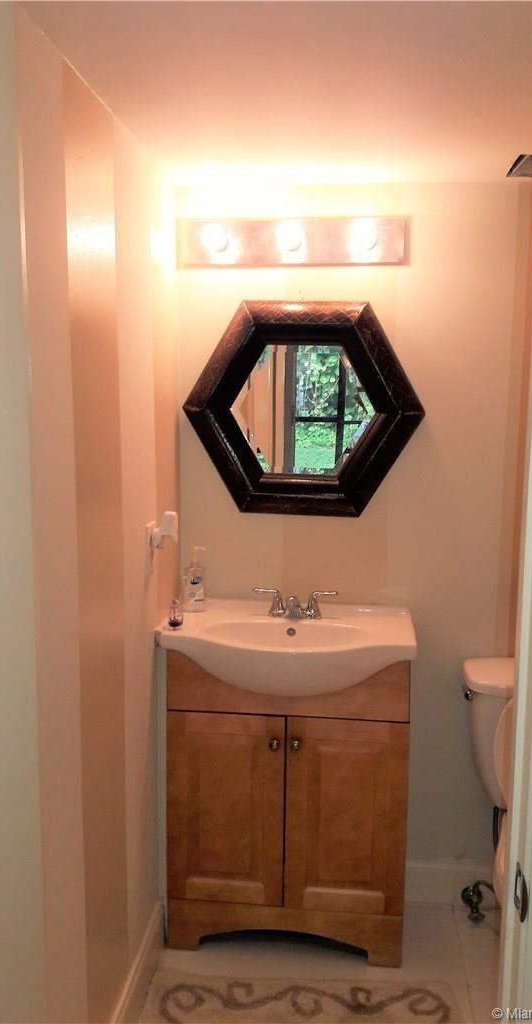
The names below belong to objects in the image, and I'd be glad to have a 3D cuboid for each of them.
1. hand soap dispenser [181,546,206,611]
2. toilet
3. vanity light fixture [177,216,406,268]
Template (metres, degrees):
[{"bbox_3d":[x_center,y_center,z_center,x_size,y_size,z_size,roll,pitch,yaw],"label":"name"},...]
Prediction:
[{"bbox_3d":[-0.190,0.180,2.234,0.062,0.175,0.042,-2,8,-19],"label":"hand soap dispenser"},{"bbox_3d":[0.723,0.805,1.980,0.472,0.780,0.680,1,8,6],"label":"toilet"},{"bbox_3d":[0.066,-0.698,2.139,0.609,0.124,0.125,1,8,6],"label":"vanity light fixture"}]

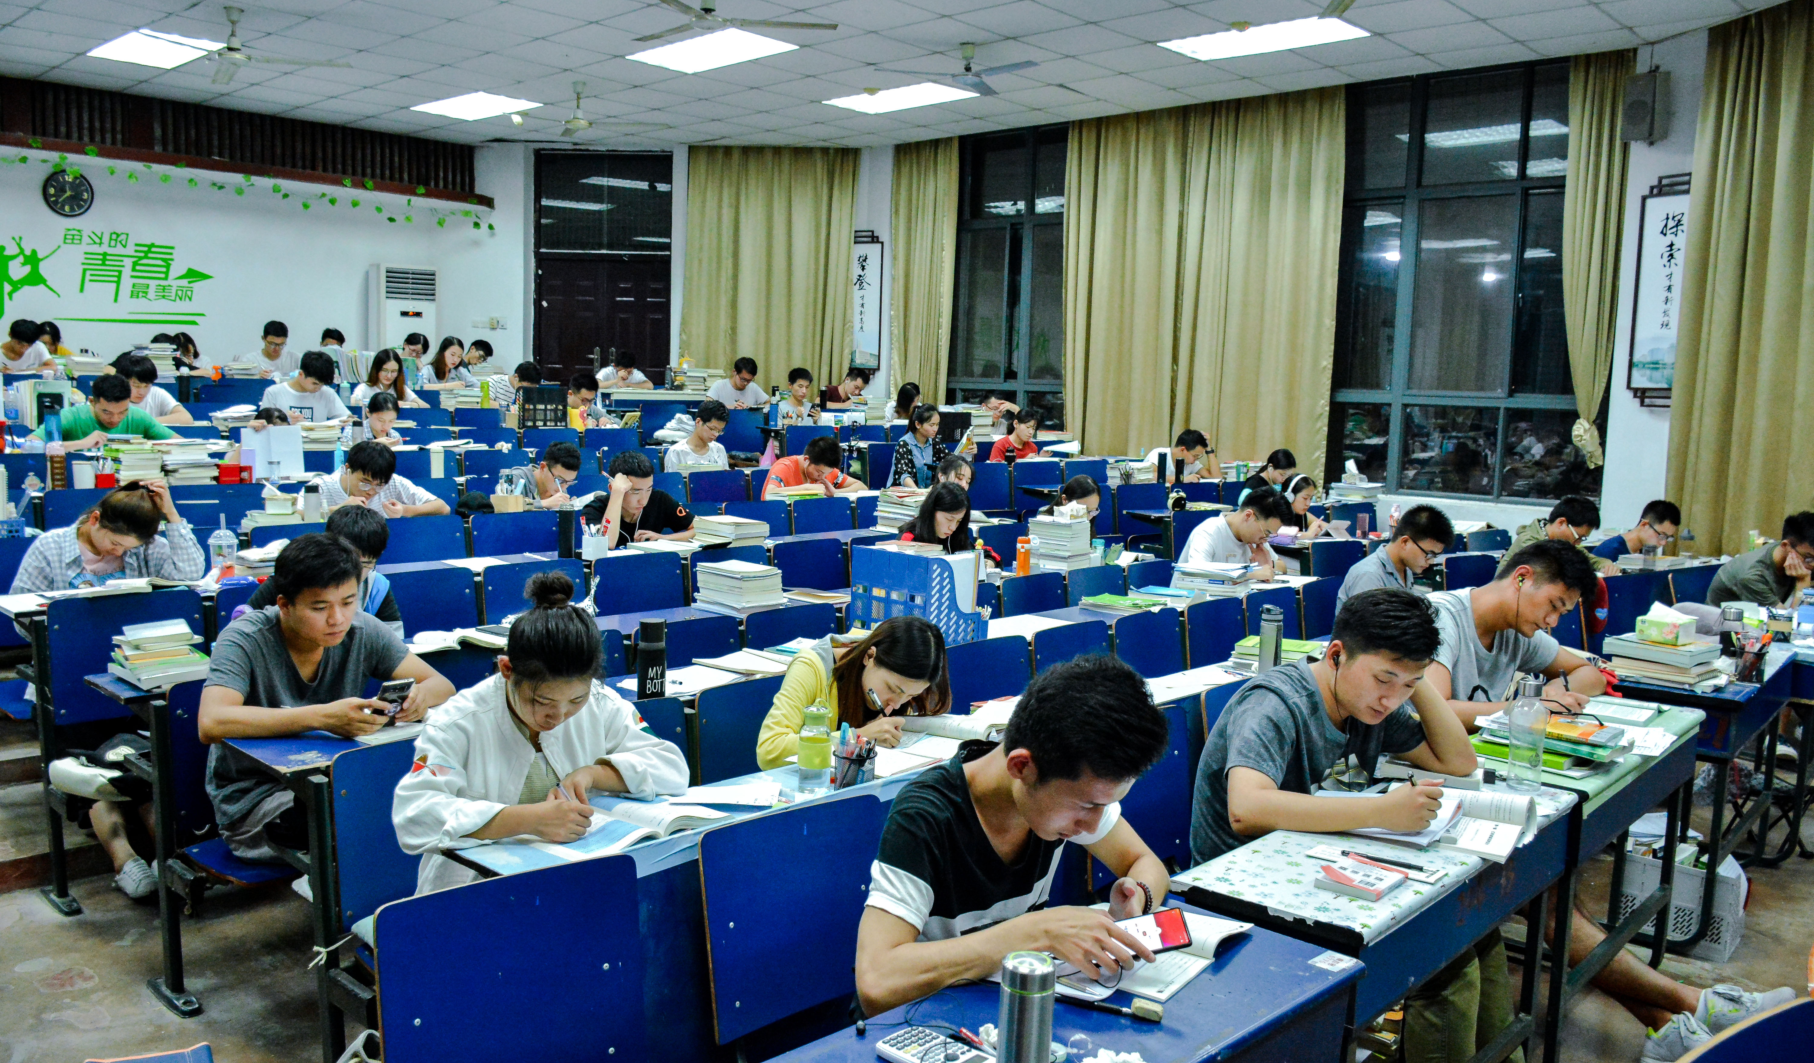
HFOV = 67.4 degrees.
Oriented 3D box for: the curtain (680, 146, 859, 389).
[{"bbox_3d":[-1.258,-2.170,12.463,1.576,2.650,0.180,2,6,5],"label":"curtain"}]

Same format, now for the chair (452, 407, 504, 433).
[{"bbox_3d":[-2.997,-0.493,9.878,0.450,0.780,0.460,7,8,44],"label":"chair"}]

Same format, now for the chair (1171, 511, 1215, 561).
[{"bbox_3d":[1.848,0.281,8.107,0.460,0.780,0.450,-3,7,-35],"label":"chair"}]

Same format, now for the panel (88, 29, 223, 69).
[{"bbox_3d":[-5.069,-3.281,9.229,1.190,0.060,0.590,7,8,43],"label":"panel"}]

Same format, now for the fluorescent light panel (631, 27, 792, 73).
[{"bbox_3d":[-1.291,-3.162,8.945,1.190,0.060,0.590,7,8,43],"label":"fluorescent light panel"}]

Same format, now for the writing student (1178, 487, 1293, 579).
[{"bbox_3d":[1.484,0.395,6.205,0.700,1.200,0.520,7,9,43],"label":"writing student"}]

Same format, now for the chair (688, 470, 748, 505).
[{"bbox_3d":[-0.926,0.080,7.463,0.450,0.790,0.430,7,8,43],"label":"chair"}]

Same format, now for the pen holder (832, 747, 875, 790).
[{"bbox_3d":[-0.105,0.495,2.760,0.088,0.092,0.088,1,6,0],"label":"pen holder"}]

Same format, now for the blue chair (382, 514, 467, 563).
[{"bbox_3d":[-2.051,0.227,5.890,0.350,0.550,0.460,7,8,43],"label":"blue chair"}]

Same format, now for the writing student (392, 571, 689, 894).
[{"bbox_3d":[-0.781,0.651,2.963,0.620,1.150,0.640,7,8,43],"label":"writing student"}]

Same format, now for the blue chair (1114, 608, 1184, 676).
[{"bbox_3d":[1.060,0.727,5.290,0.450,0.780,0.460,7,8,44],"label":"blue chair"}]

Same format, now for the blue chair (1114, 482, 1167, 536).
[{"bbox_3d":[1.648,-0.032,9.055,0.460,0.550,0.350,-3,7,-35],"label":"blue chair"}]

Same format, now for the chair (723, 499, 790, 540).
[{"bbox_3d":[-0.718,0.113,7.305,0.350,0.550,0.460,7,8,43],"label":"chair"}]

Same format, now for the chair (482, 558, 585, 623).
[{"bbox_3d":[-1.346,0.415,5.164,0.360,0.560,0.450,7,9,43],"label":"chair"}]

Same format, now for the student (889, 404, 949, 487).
[{"bbox_3d":[0.094,-0.388,10.007,0.470,1.117,0.680,-3,7,-36],"label":"student"}]

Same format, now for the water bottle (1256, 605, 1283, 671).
[{"bbox_3d":[1.156,0.341,4.304,0.073,0.234,0.075,7,8,43],"label":"water bottle"}]

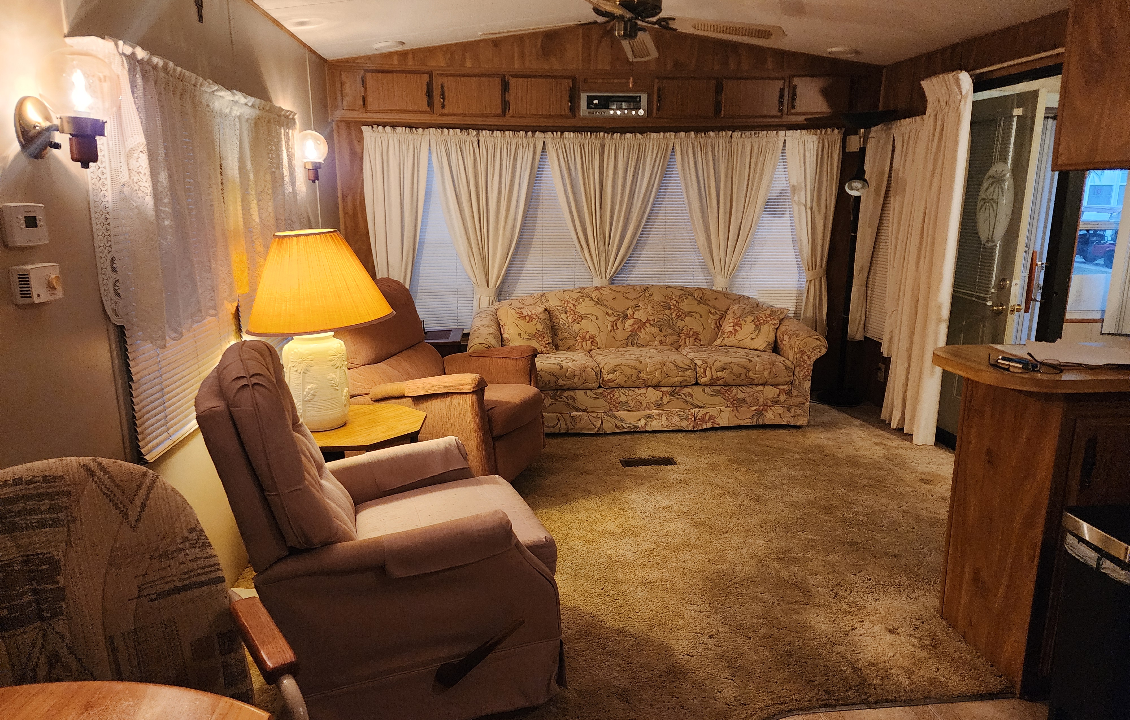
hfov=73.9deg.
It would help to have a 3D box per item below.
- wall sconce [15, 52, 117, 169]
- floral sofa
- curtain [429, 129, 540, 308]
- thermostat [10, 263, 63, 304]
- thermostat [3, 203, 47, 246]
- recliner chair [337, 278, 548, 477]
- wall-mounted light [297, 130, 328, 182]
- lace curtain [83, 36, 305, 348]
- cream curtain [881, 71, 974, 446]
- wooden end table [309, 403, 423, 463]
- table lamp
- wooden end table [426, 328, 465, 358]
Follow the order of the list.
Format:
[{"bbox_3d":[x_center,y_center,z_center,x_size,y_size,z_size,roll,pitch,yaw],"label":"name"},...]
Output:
[{"bbox_3d":[-1.001,-0.514,1.542,0.172,0.230,0.145,-1,12,-5],"label":"wall sconce"},{"bbox_3d":[0.455,-0.048,4.733,2.090,0.800,0.860,-1,12,-5],"label":"floral sofa"},{"bbox_3d":[-0.500,-0.808,4.889,0.700,1.300,0.120,-3,13,-16],"label":"curtain"},{"bbox_3d":[-1.057,-0.155,1.510,0.047,0.069,0.094,-1,12,-5],"label":"thermostat"},{"bbox_3d":[-1.069,-0.269,1.494,0.026,0.080,0.094,-1,12,-5],"label":"thermostat"},{"bbox_3d":[-0.657,0.048,4.024,0.940,1.000,0.820,3,13,16],"label":"recliner chair"},{"bbox_3d":[-1.237,-0.995,3.659,0.190,0.255,0.155,-1,13,-5],"label":"wall-mounted light"},{"bbox_3d":[-1.198,-0.573,2.707,0.100,0.790,1.780,-1,13,-5],"label":"lace curtain"},{"bbox_3d":[1.996,-0.543,4.208,0.130,1.960,0.490,-1,12,-5],"label":"cream curtain"},{"bbox_3d":[-0.791,0.496,2.852,0.520,0.530,0.520,-1,12,-5],"label":"wooden end table"},{"bbox_3d":[-0.935,-0.112,2.864,0.560,0.730,0.560,-1,13,-5],"label":"table lamp"},{"bbox_3d":[-0.922,0.096,4.917,0.500,0.520,0.470,-1,13,-5],"label":"wooden end table"}]

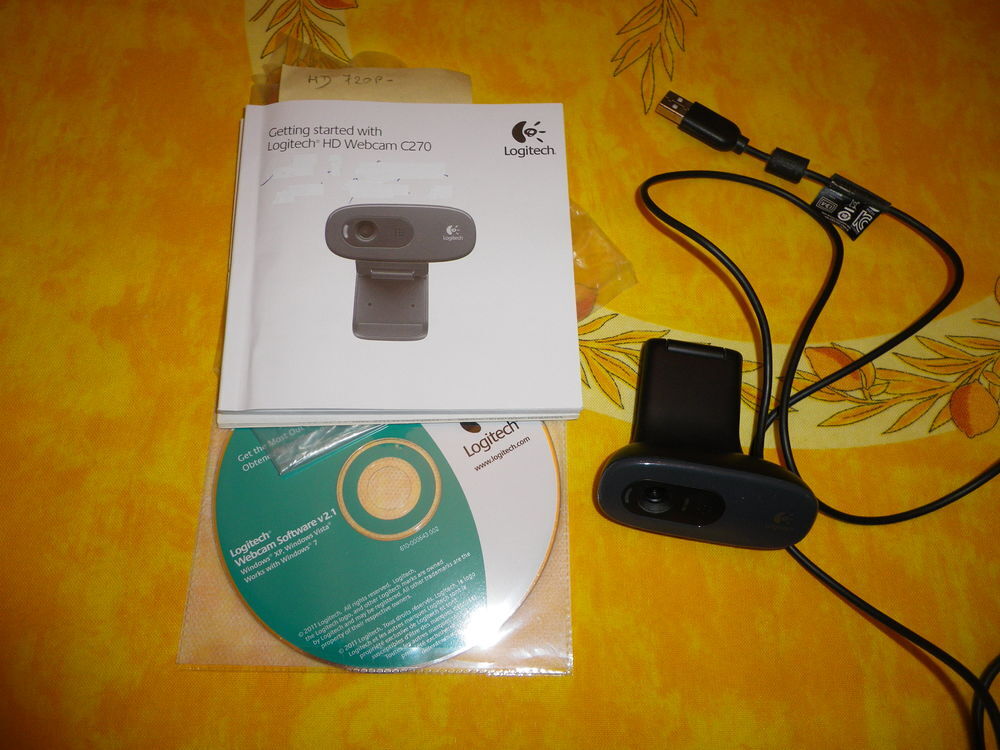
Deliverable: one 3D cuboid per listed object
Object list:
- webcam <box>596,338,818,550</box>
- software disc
[{"bbox_3d":[0.072,0.023,0.278,0.073,0.034,0.068,10,71,0],"label":"webcam"},{"bbox_3d":[-0.038,0.040,0.282,0.120,0.001,0.120,1,72,-3],"label":"software disc"}]

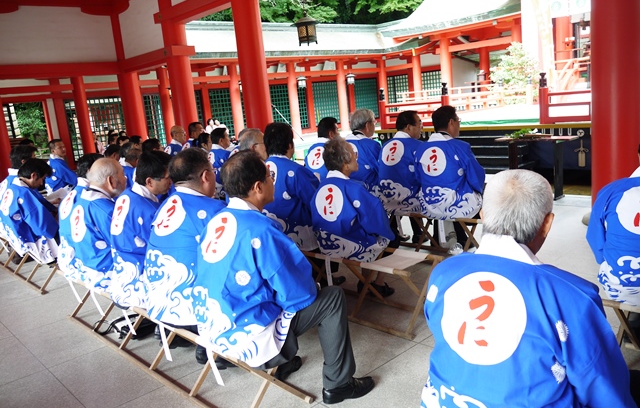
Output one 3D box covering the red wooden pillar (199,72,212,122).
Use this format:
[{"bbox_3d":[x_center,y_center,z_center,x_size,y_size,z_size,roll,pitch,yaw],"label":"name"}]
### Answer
[{"bbox_3d":[-3.702,-3.120,17.174,0.220,2.550,0.220,-14,14,-41],"label":"red wooden pillar"}]

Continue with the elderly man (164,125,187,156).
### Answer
[{"bbox_3d":[-1.974,-0.515,7.932,0.690,1.340,0.580,-14,14,-41],"label":"elderly man"}]

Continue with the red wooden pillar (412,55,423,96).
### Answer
[{"bbox_3d":[4.219,-5.018,22.221,0.310,2.670,0.310,-14,14,-41],"label":"red wooden pillar"}]

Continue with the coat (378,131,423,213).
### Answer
[{"bbox_3d":[0.845,-0.308,4.762,0.490,0.750,0.590,-14,14,-41],"label":"coat"}]

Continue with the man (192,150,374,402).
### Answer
[{"bbox_3d":[-0.190,0.353,2.423,0.690,1.250,0.610,-14,14,-41],"label":"man"}]

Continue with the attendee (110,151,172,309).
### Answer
[{"bbox_3d":[-0.872,0.275,3.168,0.679,1.246,0.500,-15,14,-41],"label":"attendee"}]

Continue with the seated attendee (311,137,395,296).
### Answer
[{"bbox_3d":[0.322,0.119,3.533,0.637,1.187,0.520,-15,14,-41],"label":"seated attendee"}]

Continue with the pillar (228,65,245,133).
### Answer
[{"bbox_3d":[-2.571,-3.066,16.082,0.310,2.620,0.310,-14,14,-41],"label":"pillar"}]

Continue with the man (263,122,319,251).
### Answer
[{"bbox_3d":[-0.051,0.010,3.992,0.665,1.305,0.520,-15,14,-41],"label":"man"}]

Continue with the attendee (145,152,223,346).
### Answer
[{"bbox_3d":[-0.515,0.310,2.783,0.686,1.249,0.530,-15,14,-41],"label":"attendee"}]

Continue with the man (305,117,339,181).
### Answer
[{"bbox_3d":[0.196,-0.286,5.605,0.690,1.310,0.580,-14,14,-41],"label":"man"}]

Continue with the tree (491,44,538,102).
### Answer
[{"bbox_3d":[6.199,-4.080,16.500,1.500,2.000,1.400,-2,11,21],"label":"tree"}]

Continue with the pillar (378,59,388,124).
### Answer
[{"bbox_3d":[2.567,-4.452,20.736,0.310,2.650,0.310,-5,10,1],"label":"pillar"}]

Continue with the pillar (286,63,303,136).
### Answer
[{"bbox_3d":[-0.847,-3.514,17.645,0.310,2.610,0.310,-5,10,1],"label":"pillar"}]

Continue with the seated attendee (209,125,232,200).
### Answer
[{"bbox_3d":[-1.183,-0.412,7.090,0.690,1.290,0.580,-14,14,-41],"label":"seated attendee"}]

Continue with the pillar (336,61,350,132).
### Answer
[{"bbox_3d":[1.035,-4.771,22.948,0.350,3.048,0.350,-5,11,1],"label":"pillar"}]

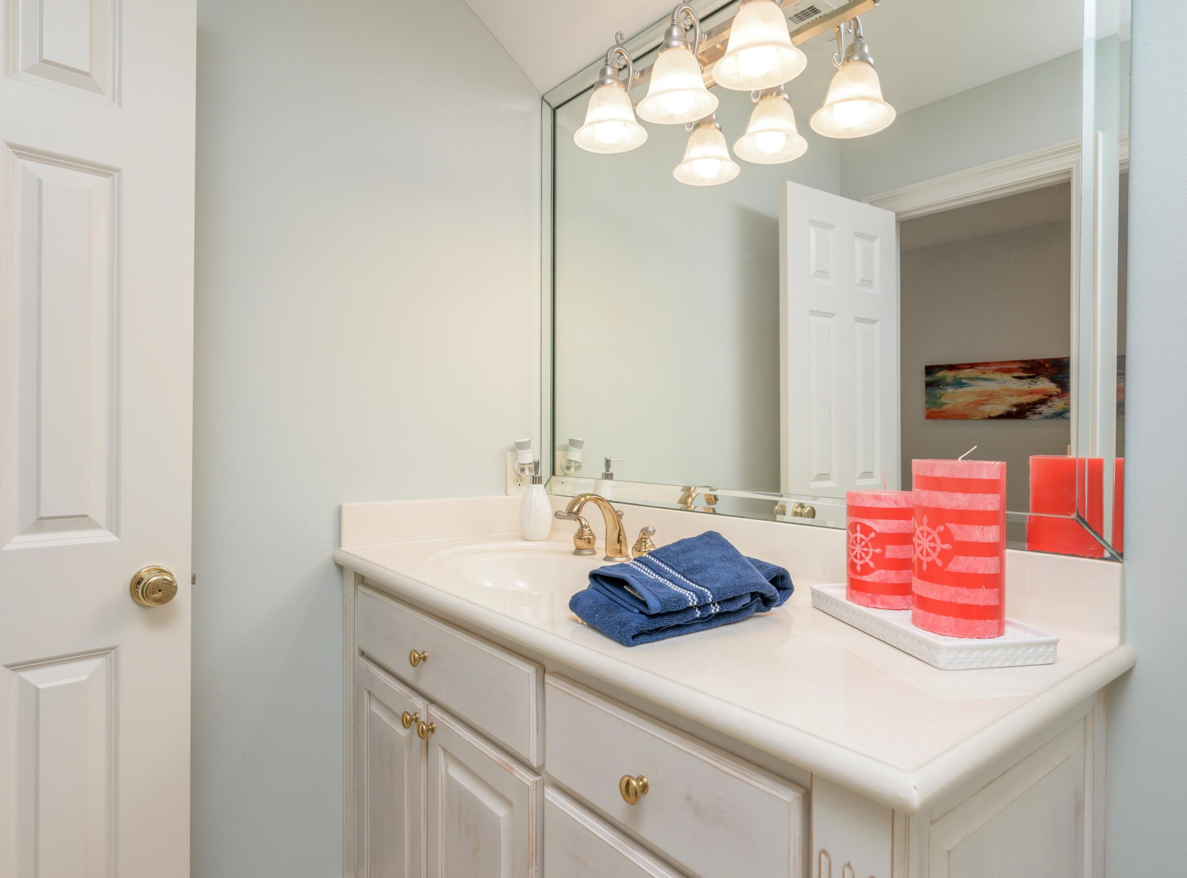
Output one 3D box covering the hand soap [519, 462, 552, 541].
[{"bbox_3d":[-0.143,0.149,1.642,0.081,0.198,0.088,0,0,0],"label":"hand soap"}]

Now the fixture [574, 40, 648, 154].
[{"bbox_3d":[0.041,-0.728,1.364,0.165,0.208,0.152,0,0,0],"label":"fixture"}]

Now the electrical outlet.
[{"bbox_3d":[-0.197,0.093,1.765,0.072,0.116,0.010,0,0,-38],"label":"electrical outlet"}]

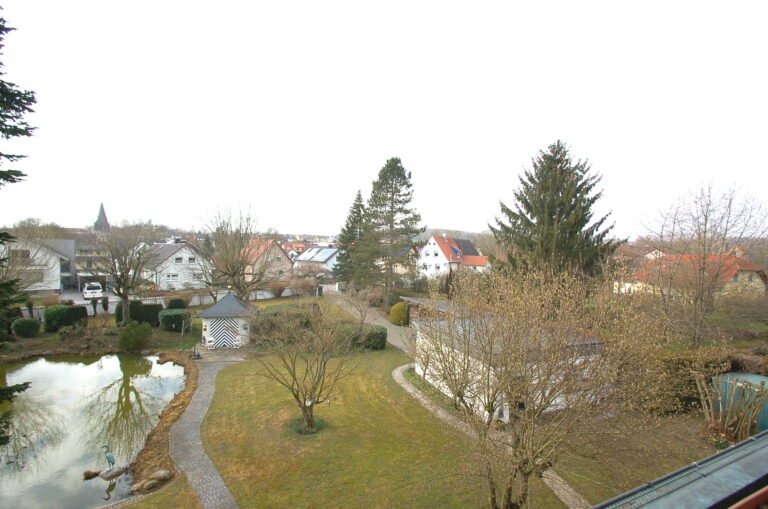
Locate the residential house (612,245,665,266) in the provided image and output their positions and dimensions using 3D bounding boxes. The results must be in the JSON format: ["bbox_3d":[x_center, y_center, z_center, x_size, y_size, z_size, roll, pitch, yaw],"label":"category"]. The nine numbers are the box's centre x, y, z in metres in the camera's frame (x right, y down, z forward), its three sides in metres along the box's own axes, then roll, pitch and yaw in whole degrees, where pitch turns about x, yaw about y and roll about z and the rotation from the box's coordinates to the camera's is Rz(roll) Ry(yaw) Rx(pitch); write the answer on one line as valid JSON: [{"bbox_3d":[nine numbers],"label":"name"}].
[{"bbox_3d":[67.721,1.753,84.000,9.500,7.800,11.500,1,3,6],"label":"residential house"}]

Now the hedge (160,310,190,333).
[{"bbox_3d":[-16.621,5.254,25.400,2.200,1.400,1.700,0,4,-24],"label":"hedge"}]

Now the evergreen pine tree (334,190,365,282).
[{"bbox_3d":[-4.090,-1.930,47.461,6.300,15.300,6.300,0,3,0],"label":"evergreen pine tree"}]

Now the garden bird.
[{"bbox_3d":[-9.003,6.589,10.400,0.400,0.820,0.180,-1,4,-37],"label":"garden bird"}]

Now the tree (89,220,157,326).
[{"bbox_3d":[-20.227,1.860,24.800,4.700,8.100,4.700,1,3,0],"label":"tree"}]

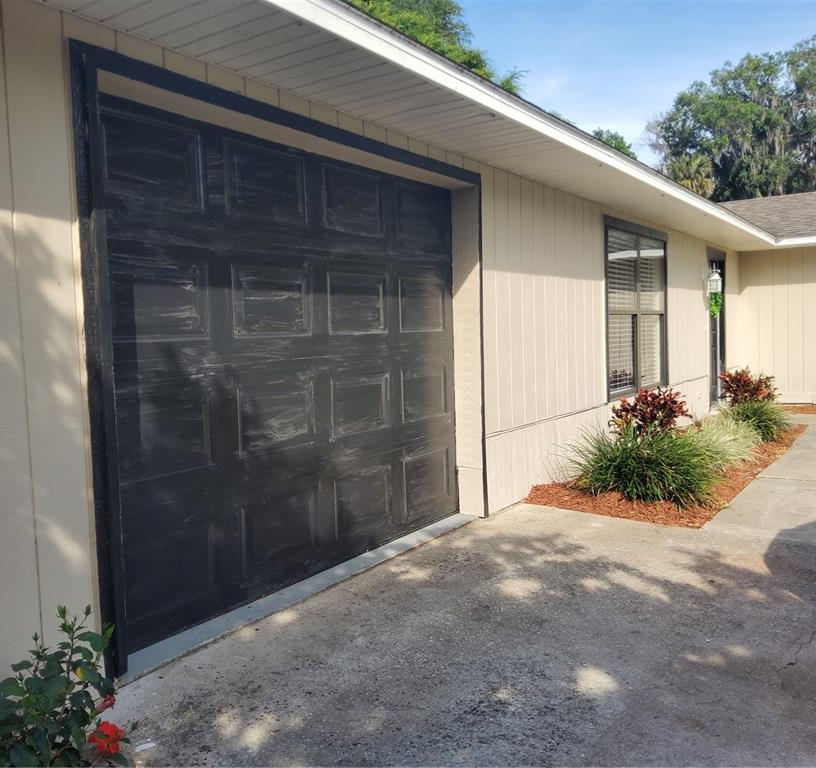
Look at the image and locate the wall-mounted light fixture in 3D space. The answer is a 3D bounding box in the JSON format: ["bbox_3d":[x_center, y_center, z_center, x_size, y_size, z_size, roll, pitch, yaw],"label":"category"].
[{"bbox_3d":[3.993,-1.347,10.064,0.230,0.370,0.180,1,5,33],"label":"wall-mounted light fixture"}]

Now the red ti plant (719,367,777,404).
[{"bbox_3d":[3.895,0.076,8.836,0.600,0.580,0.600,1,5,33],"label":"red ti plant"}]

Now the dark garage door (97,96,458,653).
[{"bbox_3d":[-0.454,-0.104,3.886,0.080,2.120,2.700,1,4,33],"label":"dark garage door"}]

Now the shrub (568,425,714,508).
[{"bbox_3d":[1.713,0.526,5.630,0.970,0.510,0.970,1,5,33],"label":"shrub"}]

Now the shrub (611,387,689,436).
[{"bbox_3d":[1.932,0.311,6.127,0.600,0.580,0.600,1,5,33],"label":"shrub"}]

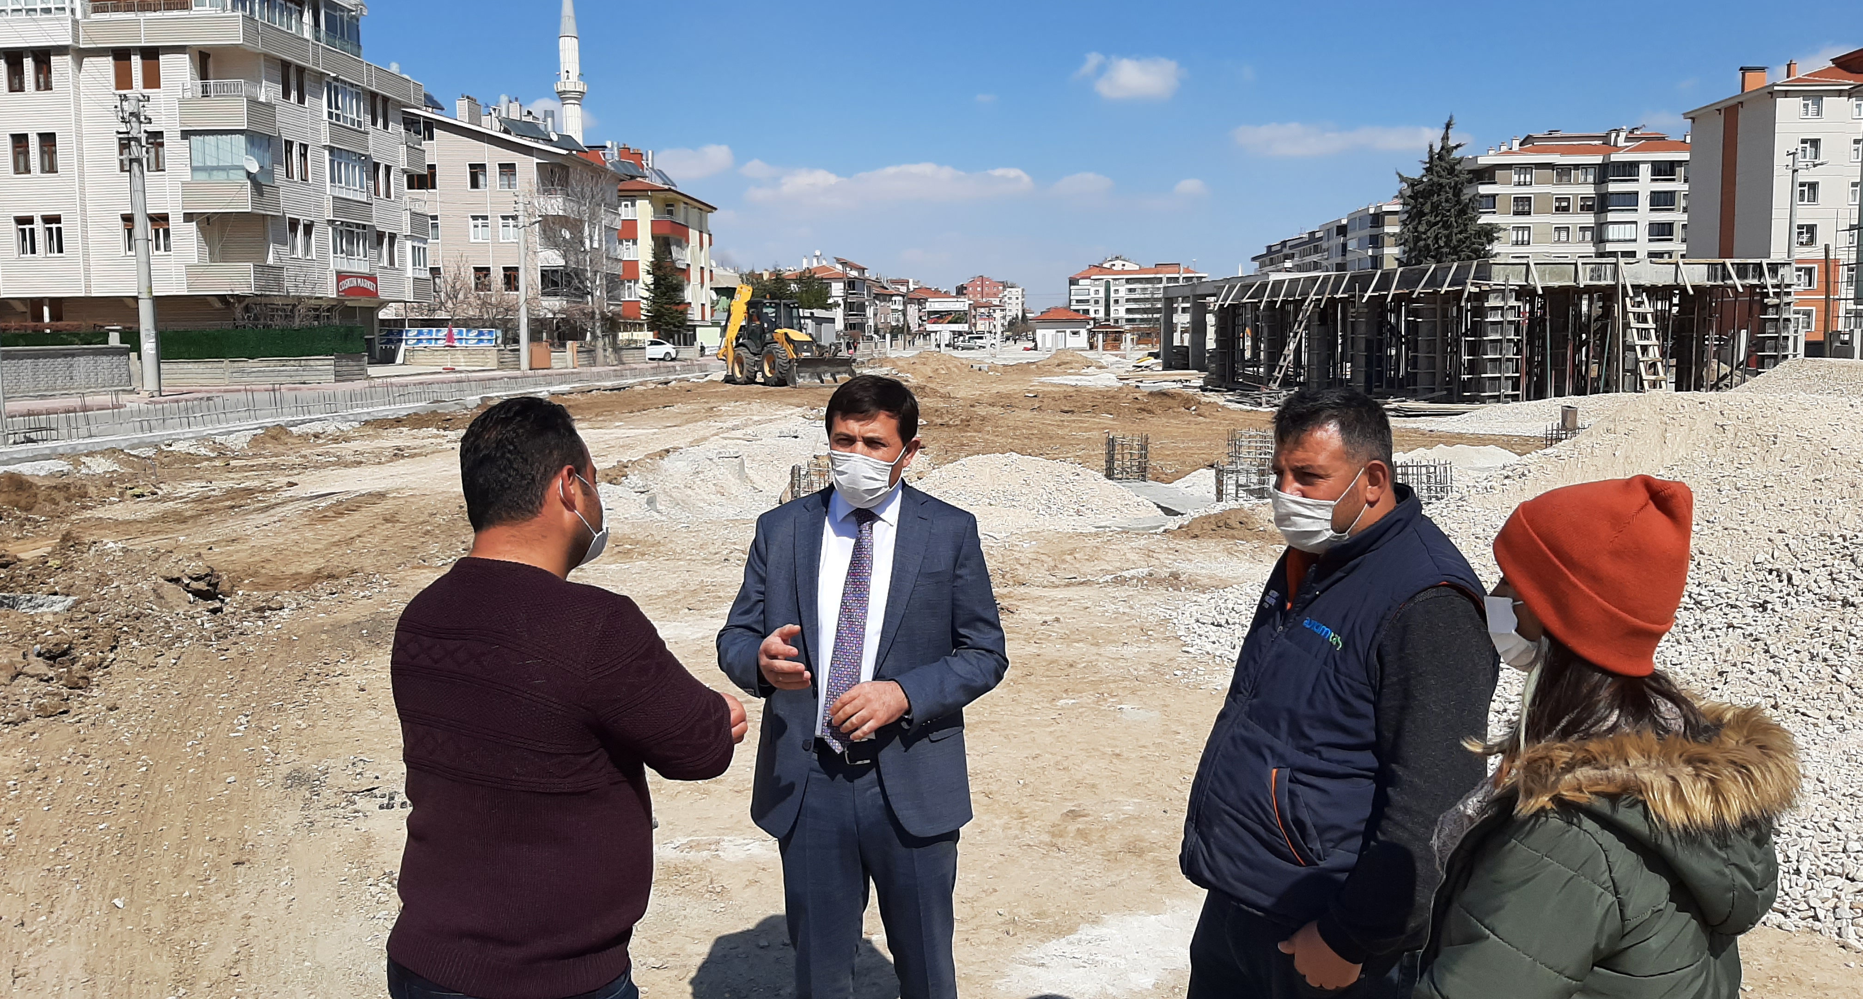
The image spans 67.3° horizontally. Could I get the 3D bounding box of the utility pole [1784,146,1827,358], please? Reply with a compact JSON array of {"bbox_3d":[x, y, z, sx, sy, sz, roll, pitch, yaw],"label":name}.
[{"bbox_3d":[35.400,-9.696,57.001,1.750,9.000,0.600,-1,6,0],"label":"utility pole"}]

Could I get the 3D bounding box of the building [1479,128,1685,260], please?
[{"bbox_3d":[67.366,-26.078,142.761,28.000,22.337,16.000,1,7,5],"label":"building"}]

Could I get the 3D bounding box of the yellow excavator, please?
[{"bbox_3d":[-5.169,-5.926,50.200,2.400,3.650,5.900,-5,8,-36],"label":"yellow excavator"}]

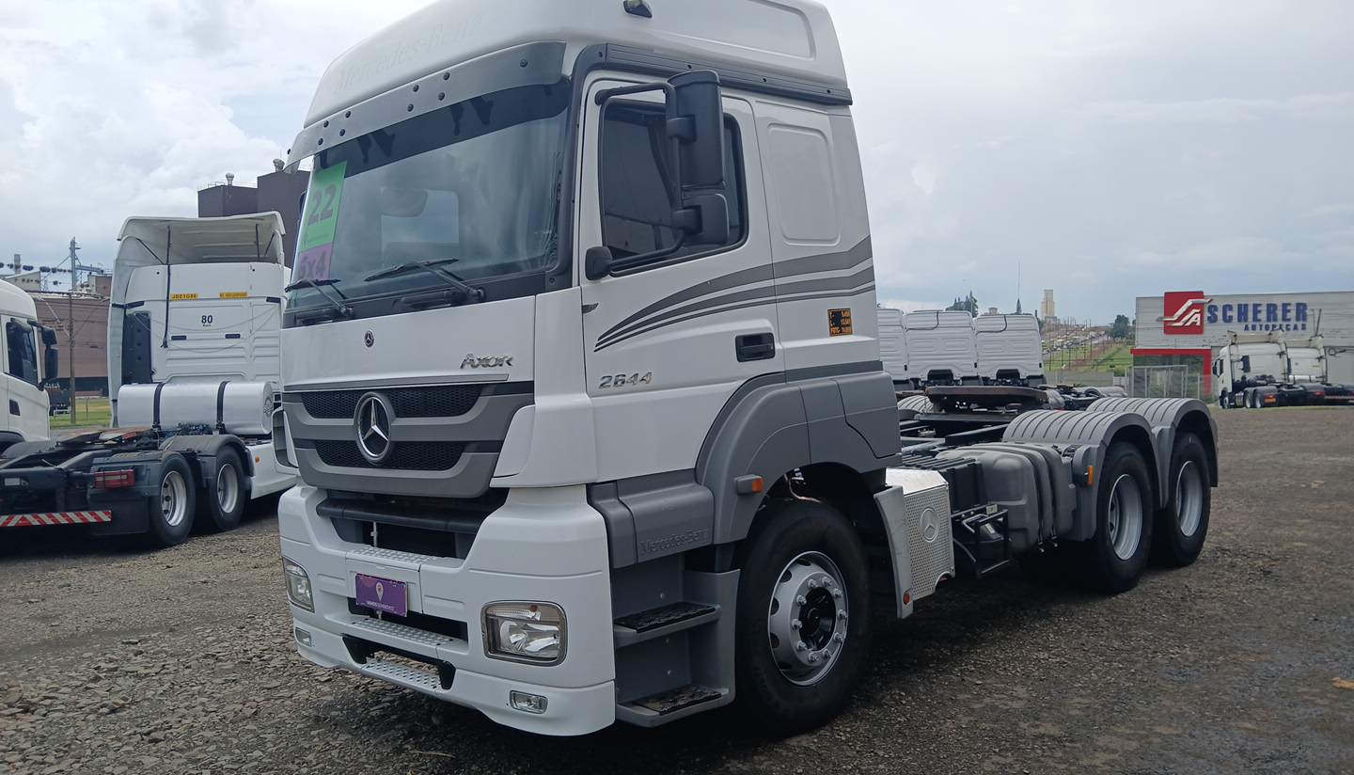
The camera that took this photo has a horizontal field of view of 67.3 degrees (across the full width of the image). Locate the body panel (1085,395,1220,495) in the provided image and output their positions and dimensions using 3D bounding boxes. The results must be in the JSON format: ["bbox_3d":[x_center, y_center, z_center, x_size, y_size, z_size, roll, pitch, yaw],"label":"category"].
[{"bbox_3d":[3.889,0.481,8.345,0.630,0.800,1.380,-2,0,44],"label":"body panel"}]

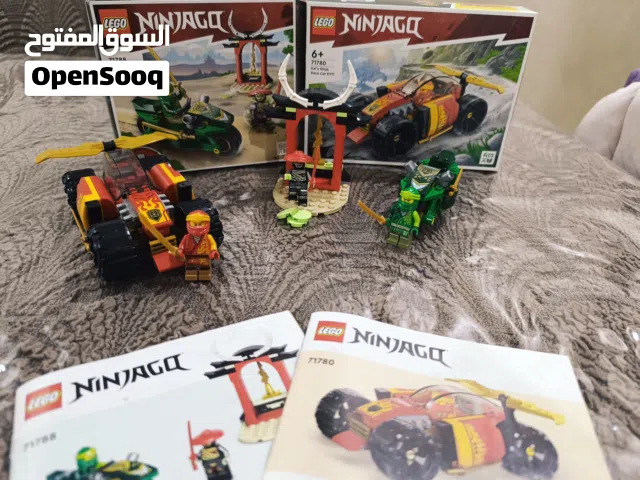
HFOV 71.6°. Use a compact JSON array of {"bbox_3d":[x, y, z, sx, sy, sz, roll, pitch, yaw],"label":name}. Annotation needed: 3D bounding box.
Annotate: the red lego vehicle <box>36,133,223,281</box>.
[{"bbox_3d":[-0.121,-0.027,0.297,0.100,0.055,0.137,-17,36,-29],"label":"red lego vehicle"}]

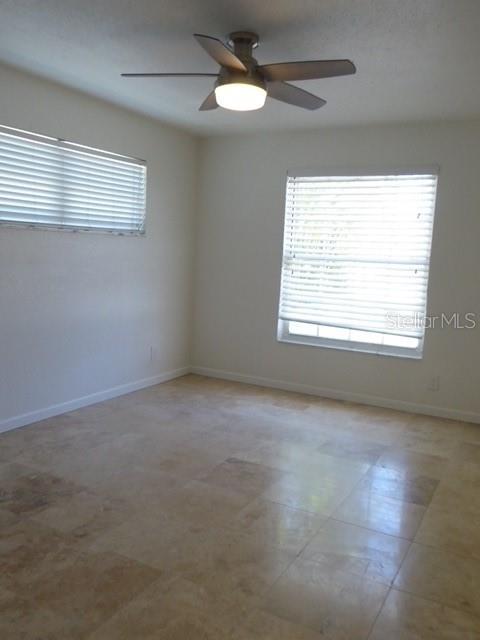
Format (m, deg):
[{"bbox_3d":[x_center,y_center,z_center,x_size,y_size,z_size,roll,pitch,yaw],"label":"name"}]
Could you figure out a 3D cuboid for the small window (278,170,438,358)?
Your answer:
[{"bbox_3d":[1.017,-0.619,4.814,1.330,1.400,0.060,7,8,28],"label":"small window"}]

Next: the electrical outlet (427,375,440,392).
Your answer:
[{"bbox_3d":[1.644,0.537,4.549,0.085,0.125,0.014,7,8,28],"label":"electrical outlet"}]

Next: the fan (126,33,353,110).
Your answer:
[{"bbox_3d":[0.041,-1.307,2.824,1.250,0.355,1.250,7,8,28],"label":"fan"}]

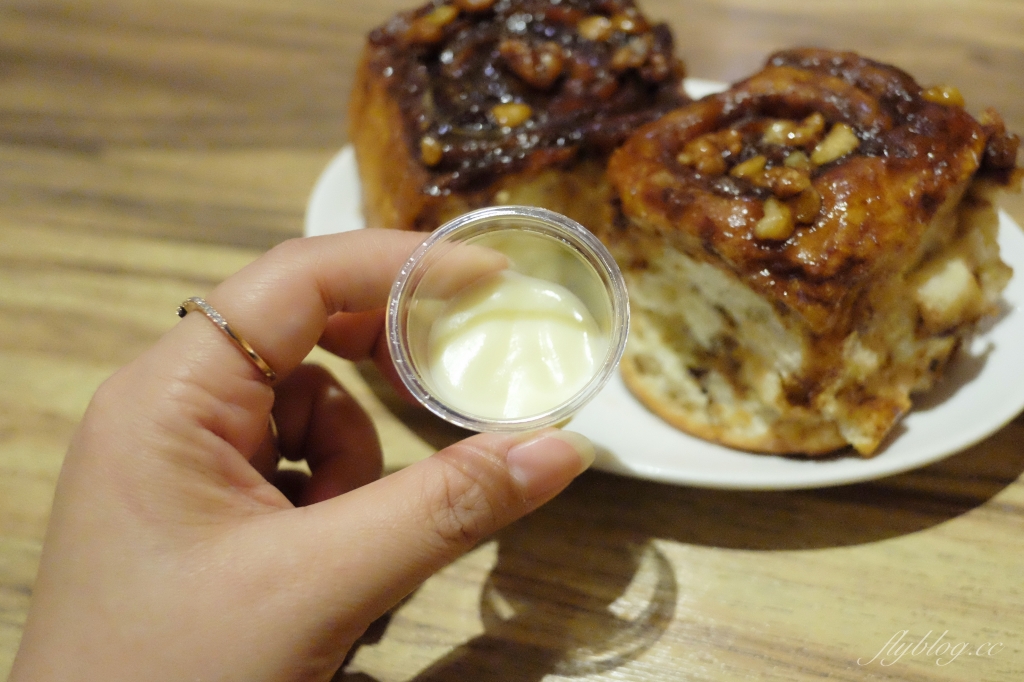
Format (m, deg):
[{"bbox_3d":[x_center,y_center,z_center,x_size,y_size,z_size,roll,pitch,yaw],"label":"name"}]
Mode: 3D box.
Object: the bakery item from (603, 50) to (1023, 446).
[{"bbox_3d":[0.083,-0.028,0.215,0.077,0.062,0.083,32,49,31],"label":"bakery item"}]

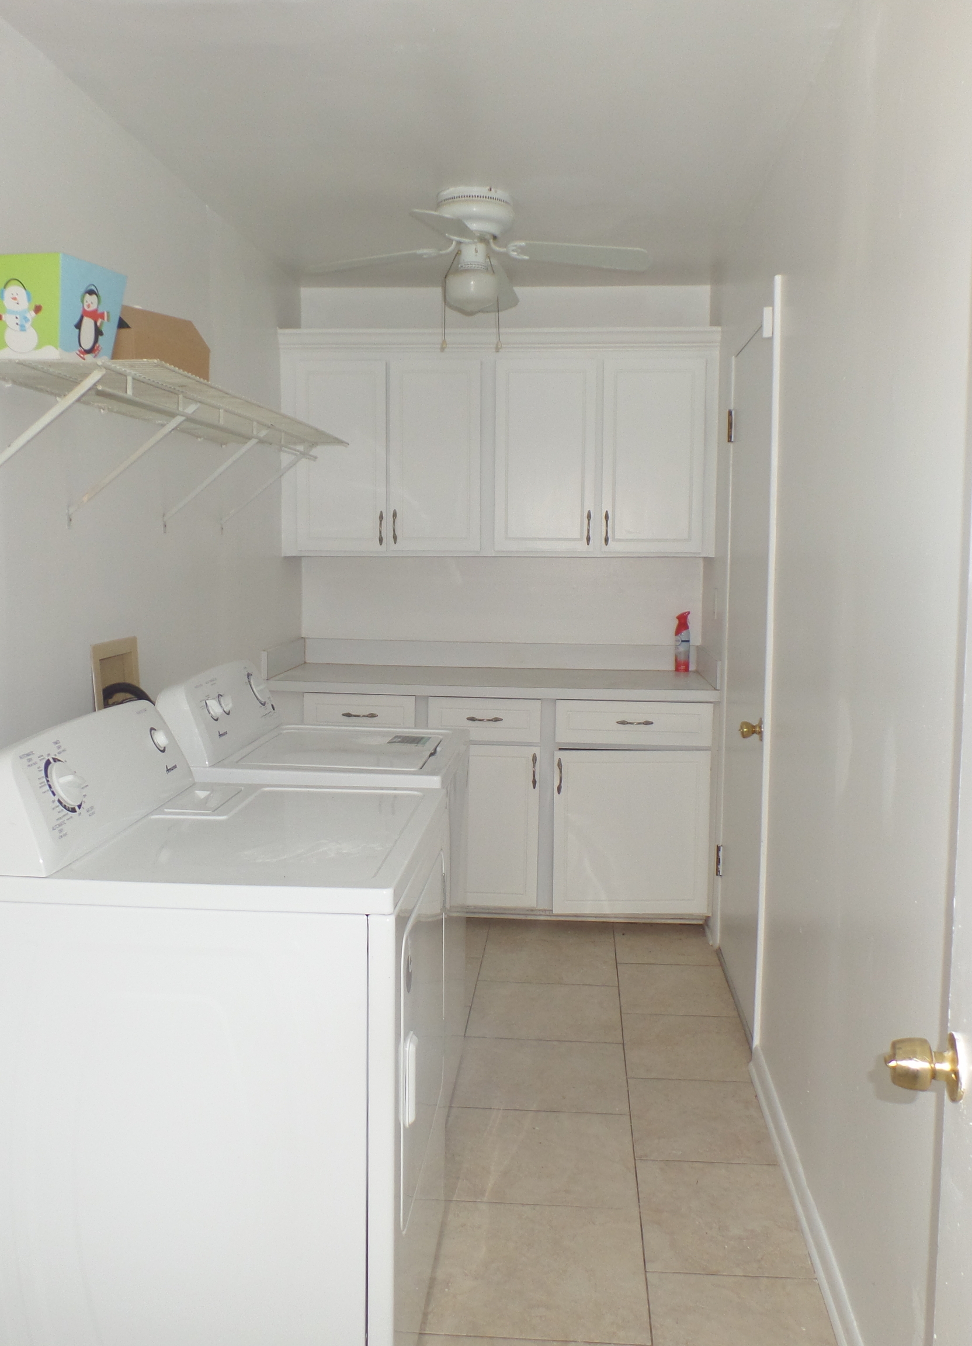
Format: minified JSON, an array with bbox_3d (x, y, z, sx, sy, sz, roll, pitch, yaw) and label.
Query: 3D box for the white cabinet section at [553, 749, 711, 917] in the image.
[{"bbox_3d":[0.550,0.598,4.455,0.579,0.620,0.020,1,6,5],"label":"white cabinet section"}]

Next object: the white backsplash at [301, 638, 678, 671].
[{"bbox_3d":[0.059,-0.074,4.882,1.600,0.104,0.020,1,6,4],"label":"white backsplash"}]

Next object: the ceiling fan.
[{"bbox_3d":[-0.037,-1.263,3.596,1.070,0.360,1.070,1,6,5],"label":"ceiling fan"}]

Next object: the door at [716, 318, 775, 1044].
[{"bbox_3d":[0.825,-0.003,3.749,0.045,2.048,0.820,1,6,5],"label":"door"}]

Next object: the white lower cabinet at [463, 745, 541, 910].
[{"bbox_3d":[-0.011,0.589,4.534,0.422,0.640,0.020,1,6,4],"label":"white lower cabinet"}]

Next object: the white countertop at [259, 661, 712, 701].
[{"bbox_3d":[0.035,0.034,4.743,1.687,0.042,0.615,1,6,4],"label":"white countertop"}]

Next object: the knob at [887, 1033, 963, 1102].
[{"bbox_3d":[0.429,0.384,1.168,0.068,0.065,0.065,2,6,9],"label":"knob"}]

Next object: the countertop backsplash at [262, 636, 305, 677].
[{"bbox_3d":[-0.813,-0.059,4.841,0.023,0.107,0.610,1,6,5],"label":"countertop backsplash"}]

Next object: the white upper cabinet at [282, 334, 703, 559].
[{"bbox_3d":[0.053,-0.899,4.764,1.687,0.865,0.380,1,6,4],"label":"white upper cabinet"}]

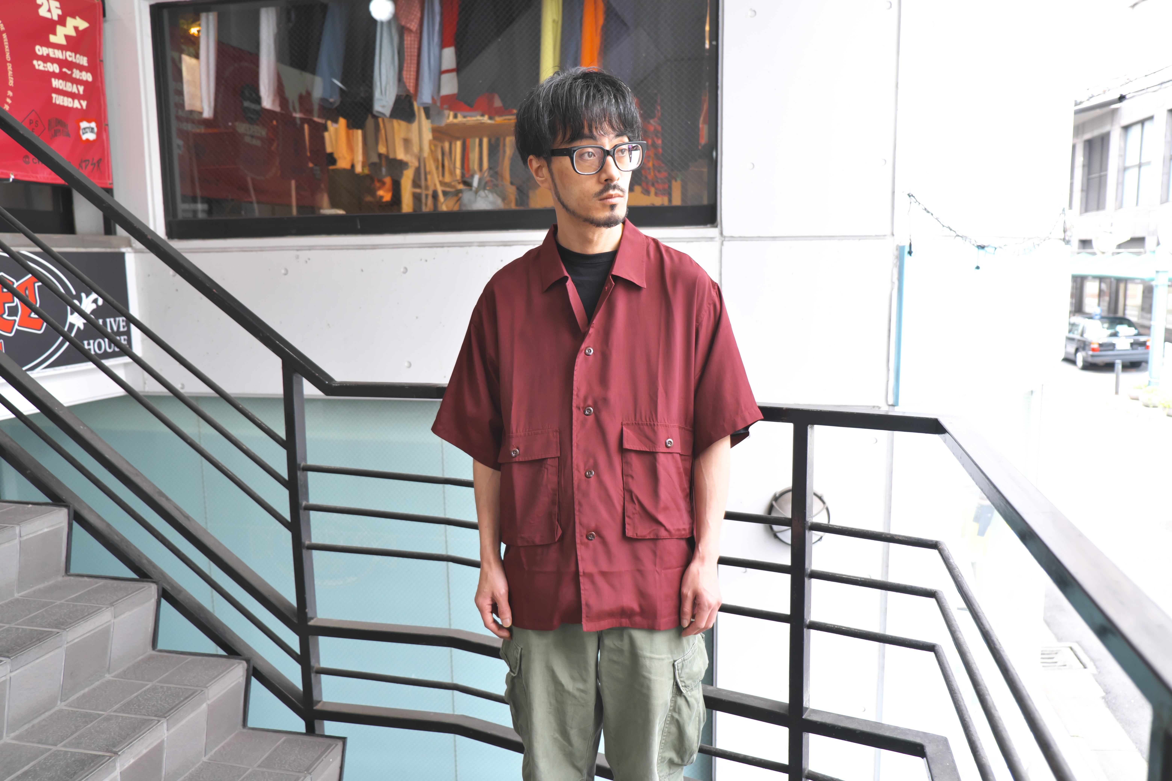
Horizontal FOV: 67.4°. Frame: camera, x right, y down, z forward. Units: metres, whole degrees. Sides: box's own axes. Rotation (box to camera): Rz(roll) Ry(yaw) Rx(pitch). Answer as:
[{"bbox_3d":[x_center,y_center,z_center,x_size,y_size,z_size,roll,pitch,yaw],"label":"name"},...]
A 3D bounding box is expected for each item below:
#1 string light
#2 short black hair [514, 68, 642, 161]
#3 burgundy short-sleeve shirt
[{"bbox_3d":[1.918,-0.765,4.121,1.240,0.300,0.070,-5,8,-33],"label":"string light"},{"bbox_3d":[-0.014,-0.475,1.545,0.190,0.190,0.235,-9,13,-29],"label":"short black hair"},{"bbox_3d":[0.019,0.055,1.605,0.595,0.725,0.290,0,7,4],"label":"burgundy short-sleeve shirt"}]

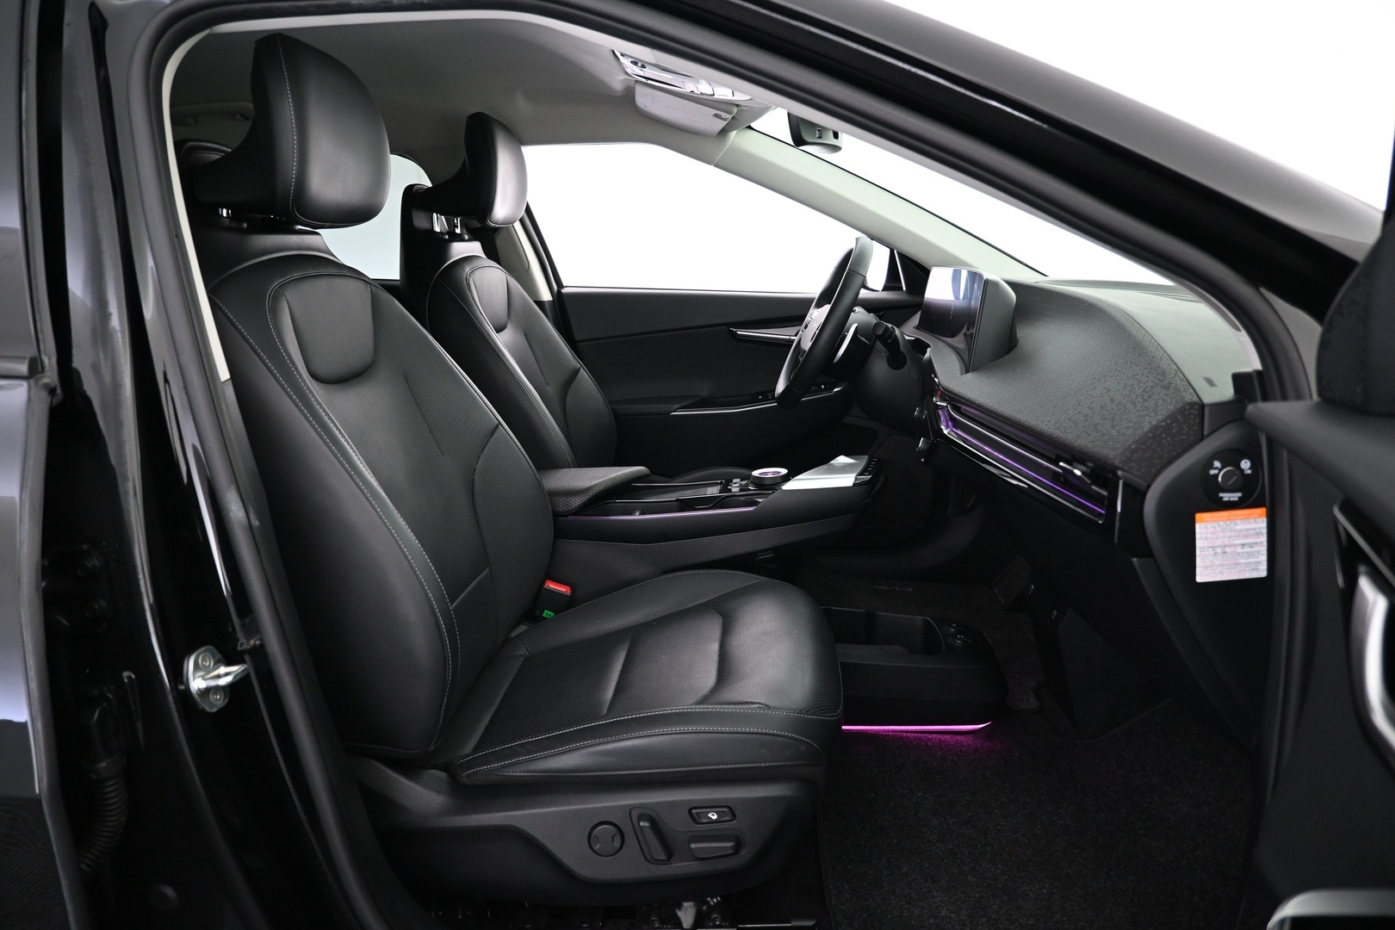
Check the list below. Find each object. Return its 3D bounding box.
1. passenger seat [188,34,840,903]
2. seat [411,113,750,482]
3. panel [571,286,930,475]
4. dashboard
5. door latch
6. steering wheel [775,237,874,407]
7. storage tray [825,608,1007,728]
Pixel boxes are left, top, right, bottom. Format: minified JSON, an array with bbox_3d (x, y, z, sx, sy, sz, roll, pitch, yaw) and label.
[{"bbox_3d":[-0.236,-0.035,1.156,0.808,0.943,0.555,1,13,3],"label":"passenger seat"},{"bbox_3d":[-0.173,-0.213,1.884,0.803,0.951,0.555,1,13,3],"label":"seat"},{"bbox_3d":[0.135,-0.155,2.202,0.919,0.530,0.121,1,13,3],"label":"panel"},{"bbox_3d":[0.634,-0.096,1.478,0.505,0.409,1.414,1,13,3],"label":"dashboard"},{"bbox_3d":[-0.404,0.179,0.780,0.037,0.055,0.042,4,14,17],"label":"door latch"},{"bbox_3d":[0.270,-0.269,1.845,0.095,0.365,0.368,27,14,-3],"label":"steering wheel"},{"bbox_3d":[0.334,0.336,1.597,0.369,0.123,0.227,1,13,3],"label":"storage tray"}]

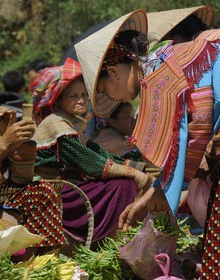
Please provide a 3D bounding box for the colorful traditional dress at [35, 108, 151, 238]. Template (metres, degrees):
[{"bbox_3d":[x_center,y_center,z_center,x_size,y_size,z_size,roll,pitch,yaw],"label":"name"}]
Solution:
[{"bbox_3d":[-0.076,0.162,8.150,0.540,0.550,0.450,2,4,25],"label":"colorful traditional dress"}]

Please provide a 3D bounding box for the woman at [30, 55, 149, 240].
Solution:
[{"bbox_3d":[-0.080,0.047,8.150,0.570,0.770,0.460,2,4,25],"label":"woman"}]

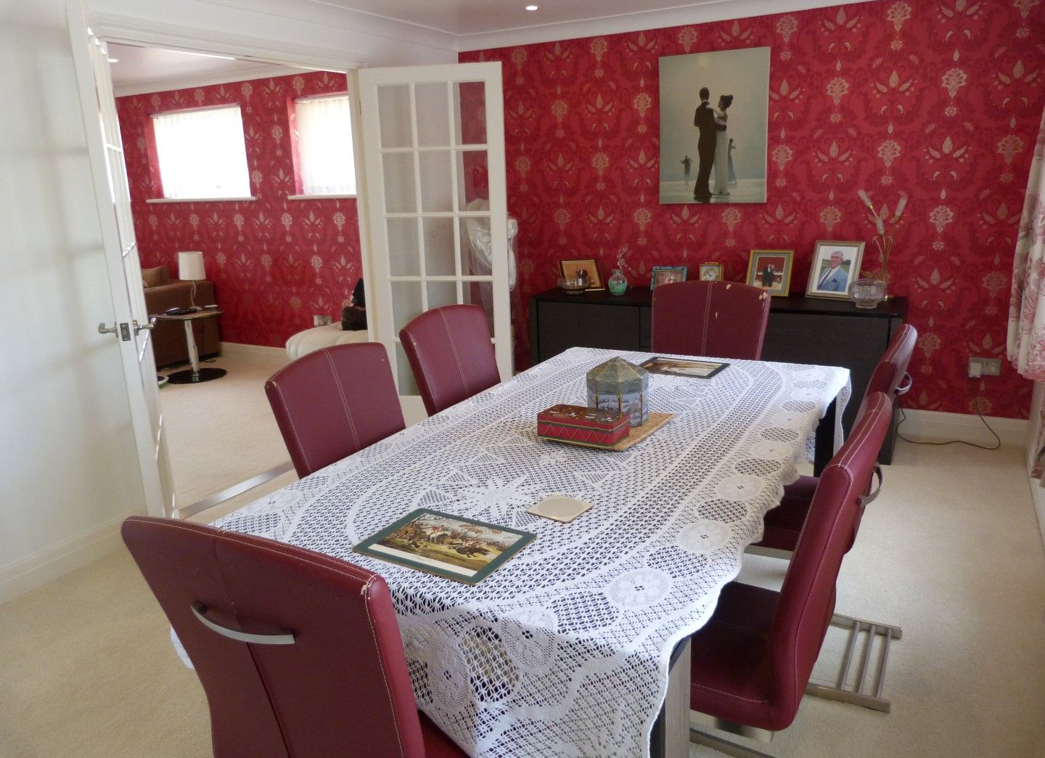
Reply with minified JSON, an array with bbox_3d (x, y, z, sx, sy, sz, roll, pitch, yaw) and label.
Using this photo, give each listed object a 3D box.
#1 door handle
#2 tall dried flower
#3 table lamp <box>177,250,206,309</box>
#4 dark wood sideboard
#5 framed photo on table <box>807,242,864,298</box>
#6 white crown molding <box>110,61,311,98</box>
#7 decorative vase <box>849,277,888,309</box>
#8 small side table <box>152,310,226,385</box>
[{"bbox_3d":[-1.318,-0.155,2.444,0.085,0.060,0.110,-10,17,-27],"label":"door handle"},{"bbox_3d":[1.849,-0.682,3.896,0.250,0.540,0.170,5,17,26],"label":"tall dried flower"},{"bbox_3d":[-2.588,-0.773,5.913,0.230,0.445,0.230,5,17,26],"label":"table lamp"},{"bbox_3d":[1.034,-0.081,4.240,1.930,0.741,0.520,5,17,26],"label":"dark wood sideboard"},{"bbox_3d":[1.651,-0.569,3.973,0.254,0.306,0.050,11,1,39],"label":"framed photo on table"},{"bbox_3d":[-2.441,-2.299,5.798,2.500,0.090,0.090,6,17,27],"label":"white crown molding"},{"bbox_3d":[1.718,-0.431,3.756,0.188,0.137,0.188,5,17,26],"label":"decorative vase"},{"bbox_3d":[-2.574,-0.266,5.861,0.500,0.500,0.460,6,17,27],"label":"small side table"}]

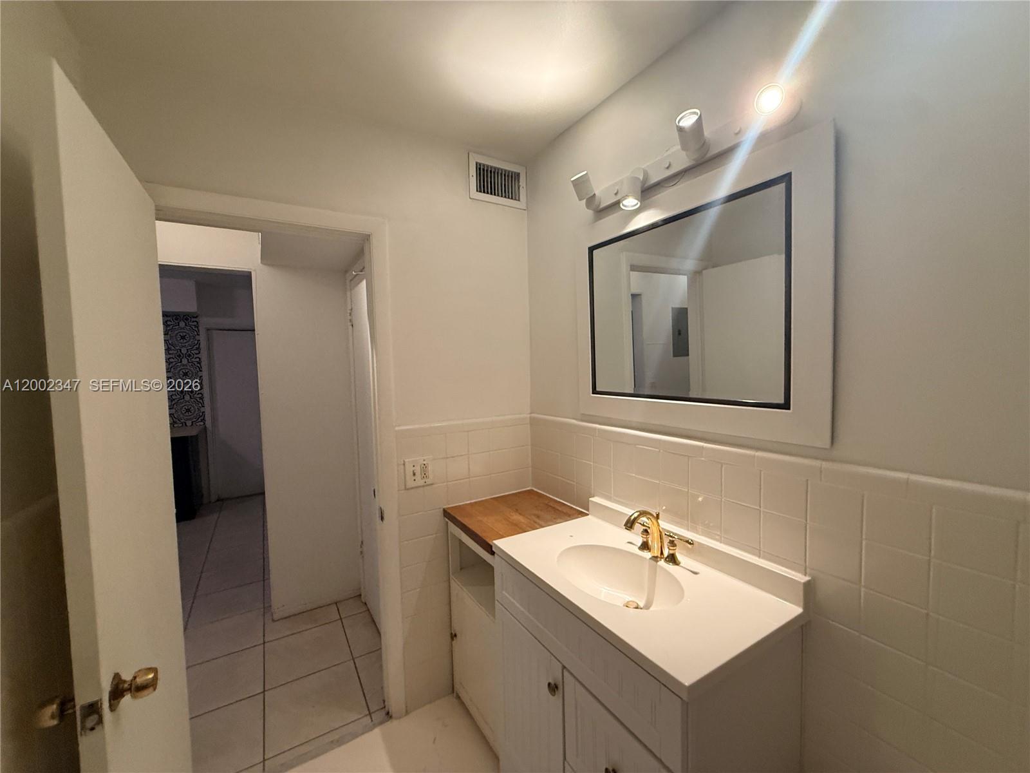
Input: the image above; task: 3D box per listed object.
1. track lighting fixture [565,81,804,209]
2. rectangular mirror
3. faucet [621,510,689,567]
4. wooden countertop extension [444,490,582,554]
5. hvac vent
[{"bbox_3d":[0.443,-0.679,1.247,0.144,0.214,0.727,-3,3,-31],"label":"track lighting fixture"},{"bbox_3d":[0.488,-0.241,1.326,0.030,0.573,0.727,-3,3,-31],"label":"rectangular mirror"},{"bbox_3d":[0.395,0.455,1.281,0.186,0.166,0.253,-3,3,-31],"label":"faucet"},{"bbox_3d":[0.006,0.553,1.767,0.472,0.042,0.460,-3,3,-31],"label":"wooden countertop extension"},{"bbox_3d":[-0.069,-0.946,1.925,0.298,0.201,0.022,-3,3,-31],"label":"hvac vent"}]

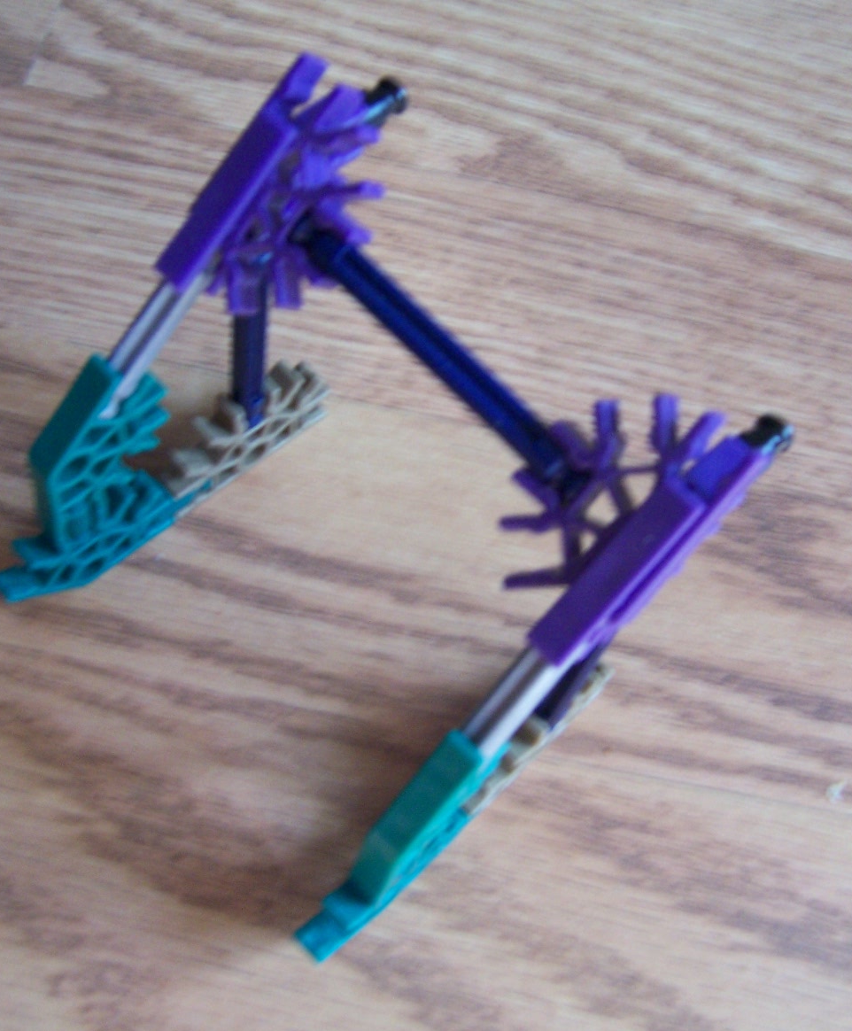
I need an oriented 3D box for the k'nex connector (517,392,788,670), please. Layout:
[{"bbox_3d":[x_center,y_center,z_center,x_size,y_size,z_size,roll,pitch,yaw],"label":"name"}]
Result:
[{"bbox_3d":[0.026,-0.001,0.171,0.023,0.023,0.036,45,107,18],"label":"k'nex connector"}]

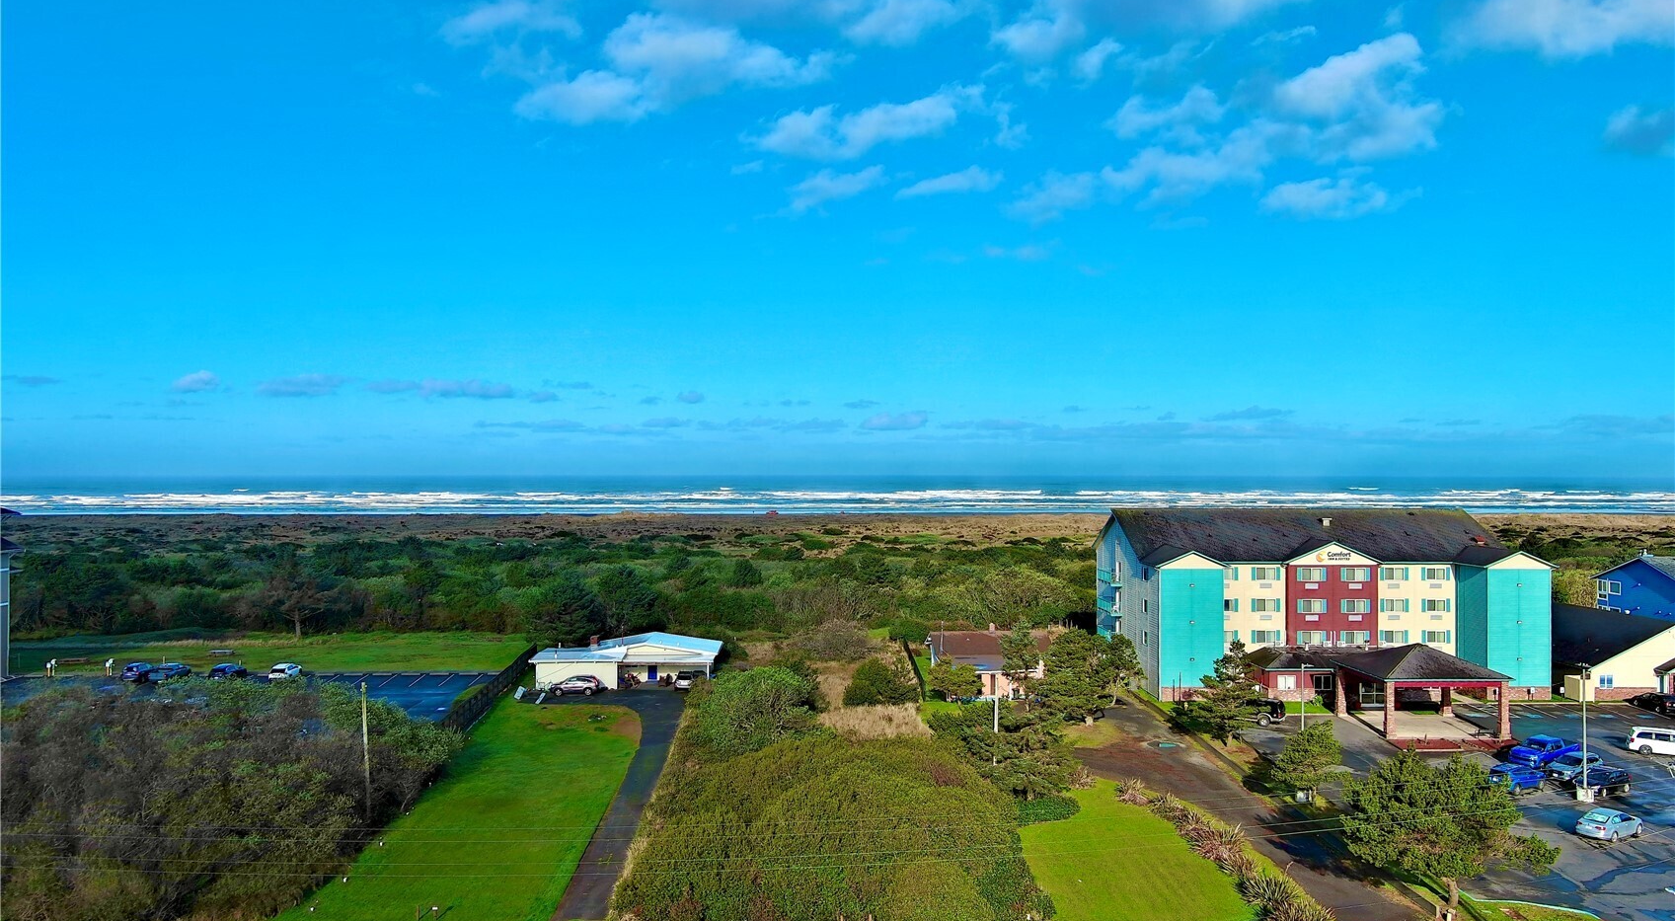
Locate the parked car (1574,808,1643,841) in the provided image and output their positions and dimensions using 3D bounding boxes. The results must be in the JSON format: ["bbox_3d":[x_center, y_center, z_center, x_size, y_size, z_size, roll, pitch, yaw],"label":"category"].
[{"bbox_3d":[42.373,19.836,73.916,4.630,1.450,1.780,0,-1,-32],"label":"parked car"}]

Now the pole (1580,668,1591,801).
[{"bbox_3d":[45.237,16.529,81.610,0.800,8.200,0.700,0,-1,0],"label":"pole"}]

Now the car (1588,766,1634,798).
[{"bbox_3d":[47.696,19.901,84.097,4.350,1.500,1.770,0,-1,-32],"label":"car"}]

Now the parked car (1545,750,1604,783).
[{"bbox_3d":[48.253,19.864,88.339,4.700,1.650,1.830,0,-1,-32],"label":"parked car"}]

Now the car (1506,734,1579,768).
[{"bbox_3d":[48.608,19.753,92.678,5.850,1.950,2.030,0,-1,-32],"label":"car"}]

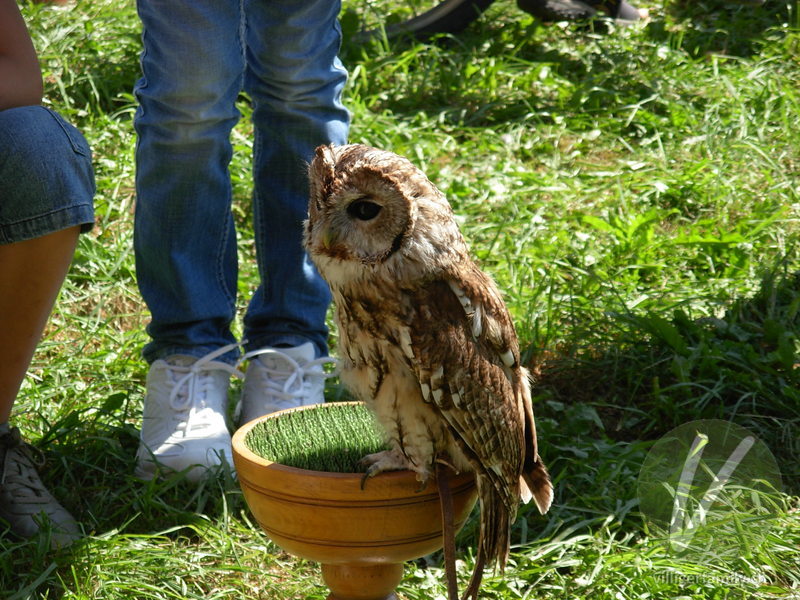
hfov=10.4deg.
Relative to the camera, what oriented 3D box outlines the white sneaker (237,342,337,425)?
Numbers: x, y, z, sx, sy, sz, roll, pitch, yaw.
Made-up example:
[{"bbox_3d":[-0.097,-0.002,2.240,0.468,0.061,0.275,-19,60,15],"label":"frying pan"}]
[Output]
[{"bbox_3d":[-0.107,0.078,4.133,0.094,0.097,0.245,0,17,0],"label":"white sneaker"}]

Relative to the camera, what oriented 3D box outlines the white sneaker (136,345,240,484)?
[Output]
[{"bbox_3d":[-0.192,0.087,4.103,0.094,0.097,0.245,0,17,1],"label":"white sneaker"}]

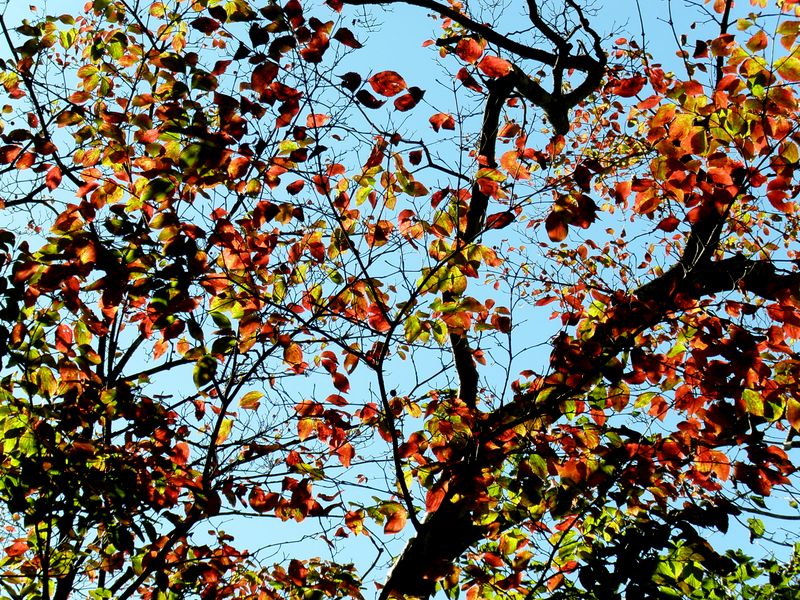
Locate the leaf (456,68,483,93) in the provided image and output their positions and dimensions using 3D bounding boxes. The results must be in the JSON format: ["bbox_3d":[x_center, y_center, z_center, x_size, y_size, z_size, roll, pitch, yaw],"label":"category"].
[{"bbox_3d":[0.179,-0.567,5.970,0.086,0.030,0.036,45,-85,-3],"label":"leaf"}]

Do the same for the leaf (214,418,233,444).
[{"bbox_3d":[-0.538,0.398,7.000,0.061,0.074,0.030,0,-33,0],"label":"leaf"}]

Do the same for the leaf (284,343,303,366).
[{"bbox_3d":[-0.294,0.151,6.391,0.050,0.067,0.030,-5,-1,-3],"label":"leaf"}]

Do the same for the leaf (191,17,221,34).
[{"bbox_3d":[-0.522,-0.736,6.200,0.085,0.025,0.045,-1,-70,-5],"label":"leaf"}]

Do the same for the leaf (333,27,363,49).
[{"bbox_3d":[-0.141,-0.702,6.200,0.081,0.044,0.030,0,-33,0],"label":"leaf"}]

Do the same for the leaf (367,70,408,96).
[{"bbox_3d":[-0.030,-0.534,5.700,0.096,0.057,0.030,0,-33,0],"label":"leaf"}]

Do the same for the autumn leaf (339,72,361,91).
[{"bbox_3d":[-0.128,-0.565,5.972,0.049,0.049,0.030,10,5,-2],"label":"autumn leaf"}]

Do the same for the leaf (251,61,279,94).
[{"bbox_3d":[-0.350,-0.574,5.962,0.065,0.091,0.030,30,3,-6],"label":"leaf"}]

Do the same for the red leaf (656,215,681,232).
[{"bbox_3d":[0.744,-0.212,6.400,0.073,0.025,0.044,-14,-76,10],"label":"red leaf"}]

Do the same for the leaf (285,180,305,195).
[{"bbox_3d":[-0.293,-0.316,6.486,0.053,0.034,0.025,-32,4,-1],"label":"leaf"}]

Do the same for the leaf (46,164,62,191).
[{"bbox_3d":[-1.046,-0.368,7.000,0.049,0.074,0.030,0,-33,0],"label":"leaf"}]

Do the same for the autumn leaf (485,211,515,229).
[{"bbox_3d":[0.283,-0.225,6.500,0.079,0.037,0.030,0,-33,0],"label":"autumn leaf"}]

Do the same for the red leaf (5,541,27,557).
[{"bbox_3d":[-1.098,0.710,6.600,0.078,0.045,0.025,-14,10,-7],"label":"red leaf"}]

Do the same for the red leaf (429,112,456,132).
[{"bbox_3d":[0.121,-0.505,6.600,0.080,0.045,0.030,0,-33,0],"label":"red leaf"}]

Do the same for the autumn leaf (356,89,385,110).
[{"bbox_3d":[-0.079,-0.521,5.977,0.083,0.039,0.030,33,4,-3],"label":"autumn leaf"}]

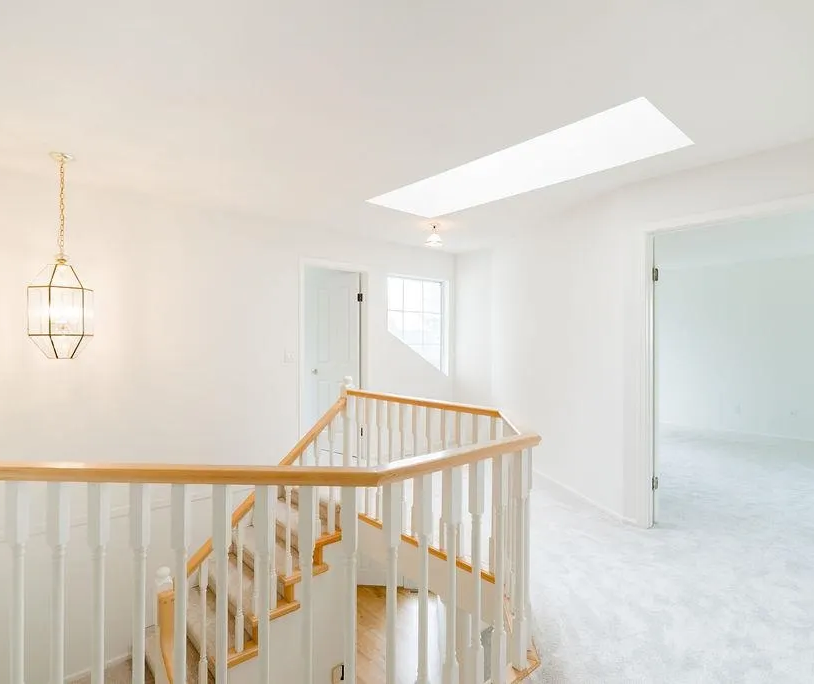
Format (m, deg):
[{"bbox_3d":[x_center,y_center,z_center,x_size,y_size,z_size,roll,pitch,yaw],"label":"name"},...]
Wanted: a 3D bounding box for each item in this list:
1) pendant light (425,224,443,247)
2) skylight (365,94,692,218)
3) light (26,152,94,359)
[{"bbox_3d":[0.263,-1.012,4.370,0.170,0.235,0.170,0,0,0],"label":"pendant light"},{"bbox_3d":[0.656,-1.170,3.130,0.735,0.100,2.110,0,0,-42],"label":"skylight"},{"bbox_3d":[-2.100,-0.515,2.775,0.320,1.230,0.310,0,0,-37],"label":"light"}]

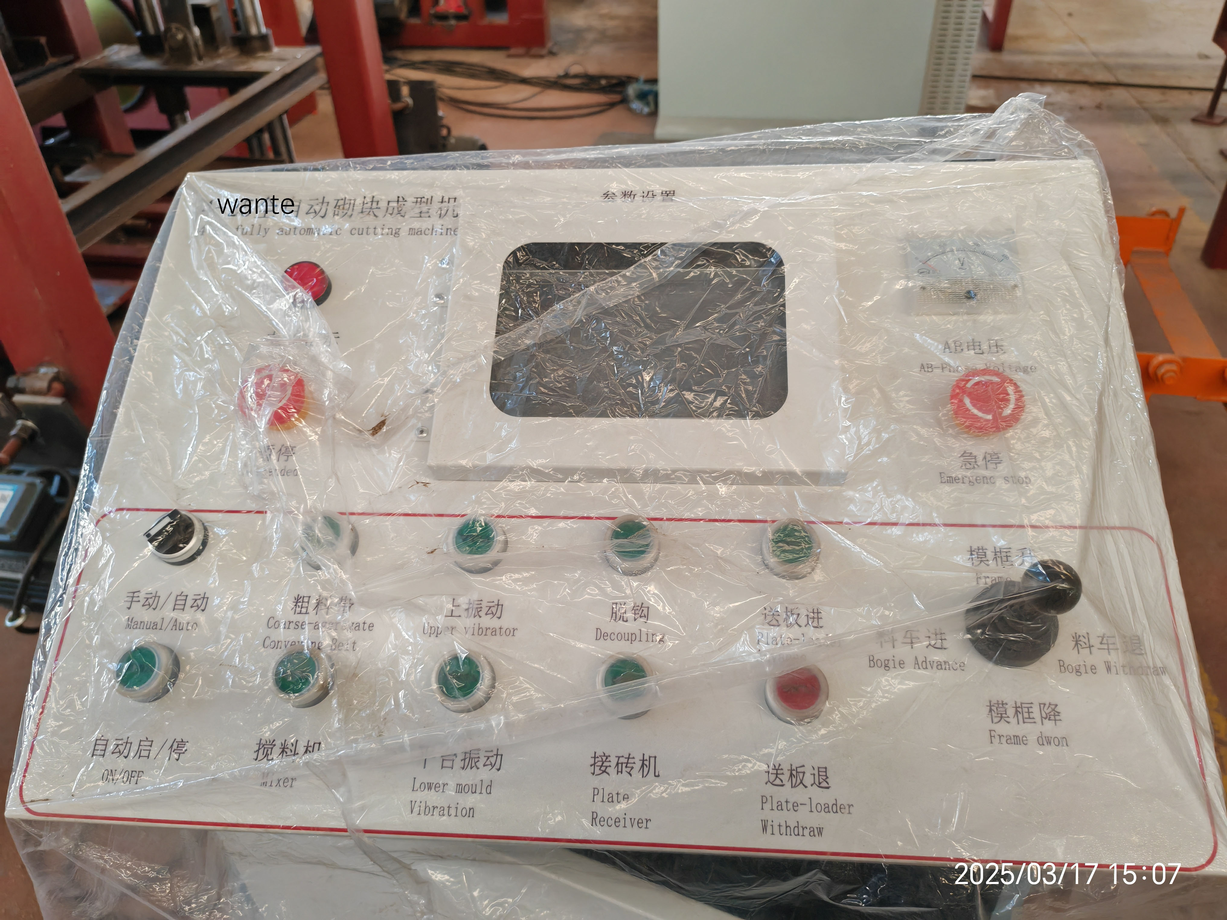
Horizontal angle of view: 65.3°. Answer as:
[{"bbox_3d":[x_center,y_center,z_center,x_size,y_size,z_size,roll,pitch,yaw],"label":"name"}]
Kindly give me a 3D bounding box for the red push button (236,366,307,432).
[{"bbox_3d":[-0.196,-0.034,0.555,0.039,0.029,0.039,1,66,5],"label":"red push button"}]

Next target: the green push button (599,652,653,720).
[{"bbox_3d":[0.006,0.108,0.461,0.030,0.014,0.030,1,66,5],"label":"green push button"}]

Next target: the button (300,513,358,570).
[{"bbox_3d":[-0.153,0.042,0.505,0.030,0.014,0.030,1,66,5],"label":"button"}]

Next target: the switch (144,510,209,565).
[{"bbox_3d":[-0.235,0.038,0.509,0.030,0.021,0.030,1,66,5],"label":"switch"}]

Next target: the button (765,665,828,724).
[{"bbox_3d":[0.087,0.109,0.454,0.030,0.014,0.030,1,66,5],"label":"button"}]

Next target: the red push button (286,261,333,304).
[{"bbox_3d":[-0.186,-0.108,0.576,0.029,0.013,0.029,1,66,5],"label":"red push button"}]

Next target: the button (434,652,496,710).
[{"bbox_3d":[-0.077,0.112,0.489,0.030,0.014,0.030,1,66,5],"label":"button"}]

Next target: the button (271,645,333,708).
[{"bbox_3d":[-0.155,0.106,0.475,0.030,0.014,0.030,1,66,5],"label":"button"}]

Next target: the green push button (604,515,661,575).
[{"bbox_3d":[0.010,0.045,0.512,0.030,0.014,0.030,1,66,5],"label":"green push button"}]

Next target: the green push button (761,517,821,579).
[{"bbox_3d":[0.094,0.046,0.505,0.030,0.014,0.030,1,66,5],"label":"green push button"}]

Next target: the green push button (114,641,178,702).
[{"bbox_3d":[-0.247,0.110,0.503,0.030,0.014,0.030,1,66,5],"label":"green push button"}]

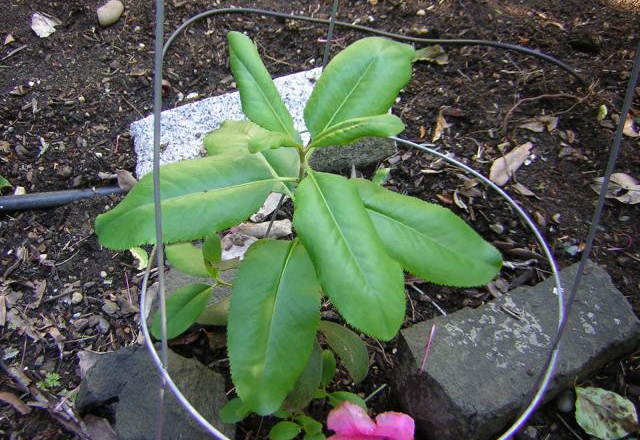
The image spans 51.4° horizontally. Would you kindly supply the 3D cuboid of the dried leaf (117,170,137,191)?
[{"bbox_3d":[-0.200,-0.041,0.689,0.028,0.021,0.023,23,52,17],"label":"dried leaf"}]

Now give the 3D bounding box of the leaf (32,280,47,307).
[{"bbox_3d":[-0.259,0.069,0.615,0.014,0.008,0.032,0,49,-1],"label":"leaf"}]

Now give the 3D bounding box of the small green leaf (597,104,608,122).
[{"bbox_3d":[0.334,-0.125,0.787,0.014,0.009,0.028,18,51,14],"label":"small green leaf"}]

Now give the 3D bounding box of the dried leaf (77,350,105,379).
[{"bbox_3d":[-0.188,0.119,0.549,0.029,0.012,0.029,30,54,23],"label":"dried leaf"}]

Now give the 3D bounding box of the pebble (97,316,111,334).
[{"bbox_3d":[-0.193,0.094,0.593,0.012,0.010,0.015,-19,52,-17],"label":"pebble"}]

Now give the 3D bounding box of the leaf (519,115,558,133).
[{"bbox_3d":[0.256,-0.113,0.779,0.048,0.013,0.024,-6,50,-6],"label":"leaf"}]

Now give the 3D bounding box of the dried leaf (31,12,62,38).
[{"bbox_3d":[-0.371,-0.262,0.898,0.041,0.015,0.050,-19,52,-17],"label":"dried leaf"}]

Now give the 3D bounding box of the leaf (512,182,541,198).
[{"bbox_3d":[0.221,-0.031,0.715,0.032,0.010,0.014,30,55,22],"label":"leaf"}]

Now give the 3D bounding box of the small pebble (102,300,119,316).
[{"bbox_3d":[-0.212,0.090,0.673,0.017,0.010,0.015,-8,48,-9],"label":"small pebble"}]

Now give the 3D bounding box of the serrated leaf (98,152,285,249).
[{"bbox_3d":[-0.074,-0.009,0.397,0.118,0.020,0.053,-16,69,-6],"label":"serrated leaf"}]

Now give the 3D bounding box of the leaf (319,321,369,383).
[{"bbox_3d":[0.015,0.099,0.528,0.030,0.012,0.063,-33,76,-24],"label":"leaf"}]

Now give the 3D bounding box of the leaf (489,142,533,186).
[{"bbox_3d":[0.211,-0.061,0.727,0.034,0.015,0.071,29,54,21],"label":"leaf"}]

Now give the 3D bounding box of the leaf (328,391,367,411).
[{"bbox_3d":[0.022,0.140,0.513,0.031,0.008,0.021,20,51,6],"label":"leaf"}]

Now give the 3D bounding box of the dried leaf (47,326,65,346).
[{"bbox_3d":[-0.257,0.113,0.646,0.017,0.010,0.021,-30,55,-26],"label":"dried leaf"}]

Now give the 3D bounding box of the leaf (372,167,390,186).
[{"bbox_3d":[0.075,-0.051,0.807,0.016,0.010,0.028,18,49,14],"label":"leaf"}]

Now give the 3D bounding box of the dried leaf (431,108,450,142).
[{"bbox_3d":[0.137,-0.108,0.763,0.023,0.014,0.054,14,50,11],"label":"dried leaf"}]

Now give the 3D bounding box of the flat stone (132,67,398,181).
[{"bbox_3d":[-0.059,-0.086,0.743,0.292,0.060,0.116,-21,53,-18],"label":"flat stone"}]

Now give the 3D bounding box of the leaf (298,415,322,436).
[{"bbox_3d":[-0.008,0.157,0.509,0.021,0.006,0.014,33,55,5],"label":"leaf"}]

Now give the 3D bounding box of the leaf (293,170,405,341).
[{"bbox_3d":[0.014,0.017,0.385,0.051,0.020,0.110,-19,71,-16],"label":"leaf"}]

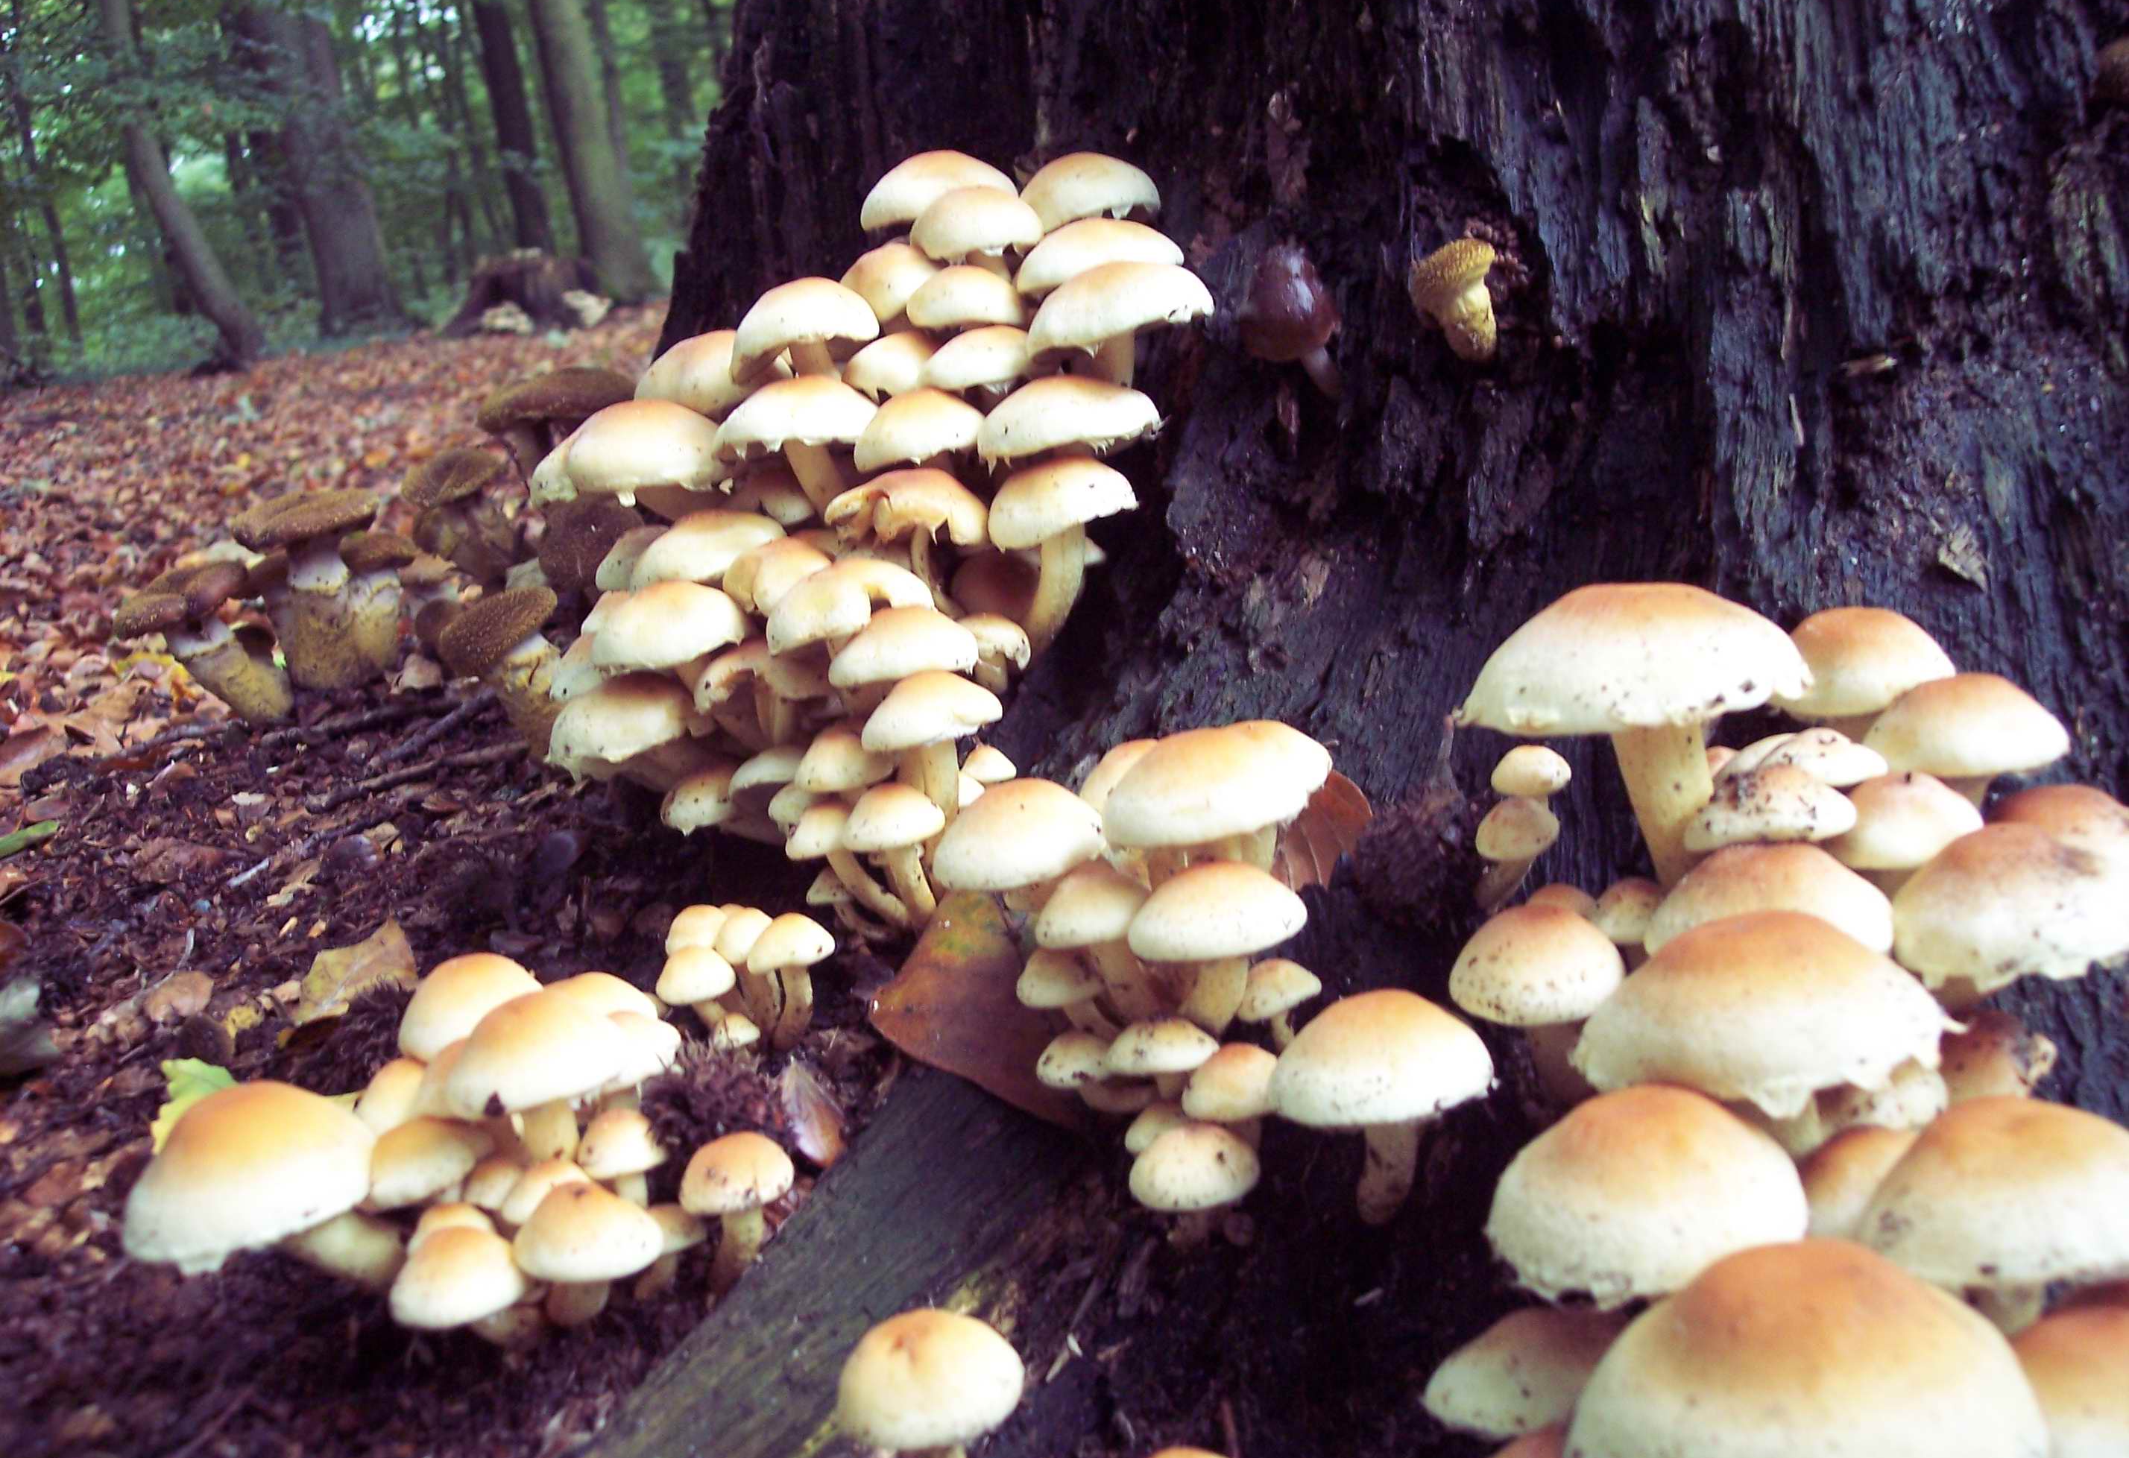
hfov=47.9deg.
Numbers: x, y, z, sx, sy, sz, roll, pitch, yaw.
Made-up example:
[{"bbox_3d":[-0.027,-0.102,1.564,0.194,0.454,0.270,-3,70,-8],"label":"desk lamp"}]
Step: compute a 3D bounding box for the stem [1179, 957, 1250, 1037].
[{"bbox_3d":[0.030,0.052,0.483,0.010,0.020,0.010,15,12,5],"label":"stem"}]

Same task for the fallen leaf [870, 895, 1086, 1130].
[{"bbox_3d":[-0.011,0.058,0.511,0.053,0.014,0.046,23,57,10],"label":"fallen leaf"}]

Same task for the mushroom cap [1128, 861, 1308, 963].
[{"bbox_3d":[0.031,0.037,0.480,0.036,0.015,0.036,-8,12,3],"label":"mushroom cap"}]

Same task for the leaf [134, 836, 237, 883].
[{"bbox_3d":[-0.321,0.049,0.868,0.035,0.008,0.021,8,36,7],"label":"leaf"}]

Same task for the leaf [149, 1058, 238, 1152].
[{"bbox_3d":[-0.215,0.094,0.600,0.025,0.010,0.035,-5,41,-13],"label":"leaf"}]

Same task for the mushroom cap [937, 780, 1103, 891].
[{"bbox_3d":[-0.010,0.022,0.510,0.037,0.017,0.037,-11,13,2],"label":"mushroom cap"}]

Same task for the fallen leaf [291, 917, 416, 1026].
[{"bbox_3d":[-0.208,0.070,0.701,0.037,0.012,0.027,-19,55,-22],"label":"fallen leaf"}]

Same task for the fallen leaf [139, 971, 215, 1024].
[{"bbox_3d":[-0.265,0.081,0.720,0.020,0.007,0.015,-32,62,-32],"label":"fallen leaf"}]

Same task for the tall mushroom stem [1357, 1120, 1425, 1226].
[{"bbox_3d":[0.061,0.080,0.445,0.010,0.024,0.010,9,11,9],"label":"tall mushroom stem"}]

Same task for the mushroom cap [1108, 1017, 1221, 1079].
[{"bbox_3d":[0.019,0.061,0.460,0.022,0.009,0.022,-7,13,2],"label":"mushroom cap"}]

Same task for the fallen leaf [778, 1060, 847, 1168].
[{"bbox_3d":[-0.056,0.086,0.541,0.010,0.009,0.031,-16,49,-13],"label":"fallen leaf"}]

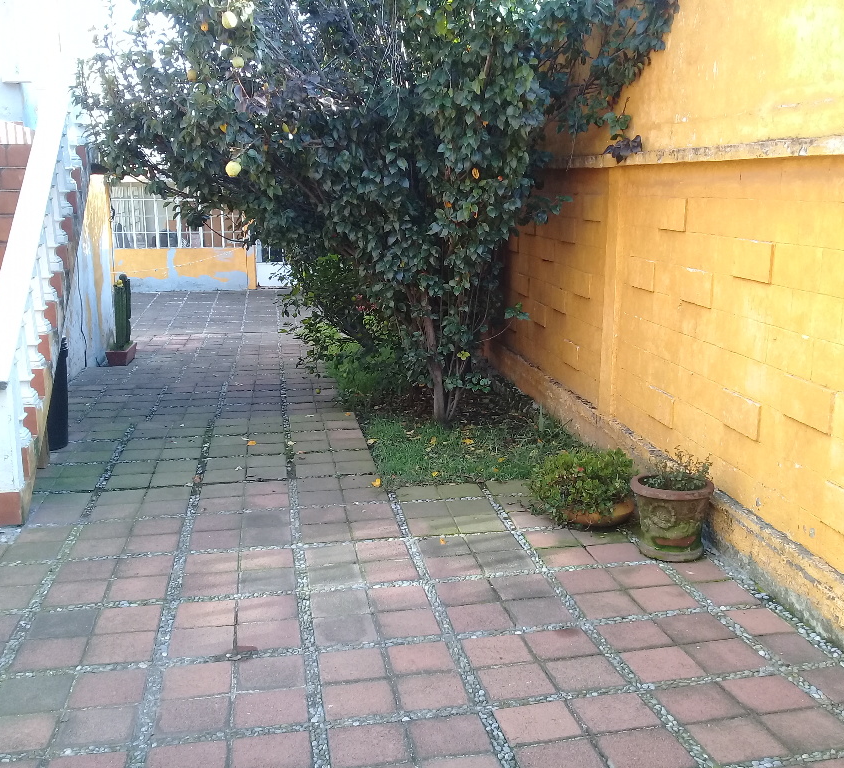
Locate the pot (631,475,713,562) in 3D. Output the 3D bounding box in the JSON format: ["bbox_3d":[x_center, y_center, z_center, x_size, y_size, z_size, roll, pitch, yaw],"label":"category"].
[{"bbox_3d":[1.301,0.698,4.776,0.417,0.346,0.417,-1,12,0],"label":"pot"}]

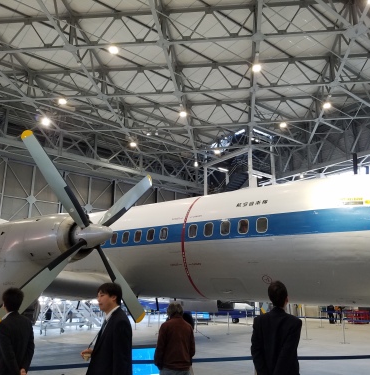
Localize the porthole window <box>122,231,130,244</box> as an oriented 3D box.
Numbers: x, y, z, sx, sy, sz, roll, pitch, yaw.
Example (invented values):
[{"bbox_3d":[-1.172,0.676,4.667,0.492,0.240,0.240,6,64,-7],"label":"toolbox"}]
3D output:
[{"bbox_3d":[-1.660,1.440,10.707,0.280,0.350,0.050,-10,-27,36],"label":"porthole window"}]

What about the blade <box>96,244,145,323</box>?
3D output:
[{"bbox_3d":[-1.279,1.986,7.587,0.130,1.870,0.310,-10,25,36],"label":"blade"}]

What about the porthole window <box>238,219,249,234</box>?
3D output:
[{"bbox_3d":[1.347,0.896,8.526,0.280,0.350,0.050,-10,-27,36],"label":"porthole window"}]

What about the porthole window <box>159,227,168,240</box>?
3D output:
[{"bbox_3d":[-0.532,1.236,9.889,0.280,0.350,0.050,-10,-27,36],"label":"porthole window"}]

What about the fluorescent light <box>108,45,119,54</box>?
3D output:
[{"bbox_3d":[-3.851,-7.416,20.224,0.500,0.300,0.500,0,-15,0],"label":"fluorescent light"}]

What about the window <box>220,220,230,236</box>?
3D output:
[{"bbox_3d":[0.971,0.964,8.799,0.280,0.350,0.050,-10,-27,36],"label":"window"}]

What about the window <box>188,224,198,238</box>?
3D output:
[{"bbox_3d":[0.219,1.100,9.344,0.280,0.350,0.050,-10,-27,36],"label":"window"}]

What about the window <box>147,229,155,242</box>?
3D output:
[{"bbox_3d":[-0.908,1.304,10.162,0.280,0.350,0.050,-10,-27,36],"label":"window"}]

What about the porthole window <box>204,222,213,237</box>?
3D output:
[{"bbox_3d":[0.595,1.032,9.071,0.280,0.350,0.050,-10,-27,36],"label":"porthole window"}]

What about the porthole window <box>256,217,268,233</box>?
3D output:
[{"bbox_3d":[1.722,0.828,8.253,0.280,0.350,0.050,-10,-27,36],"label":"porthole window"}]

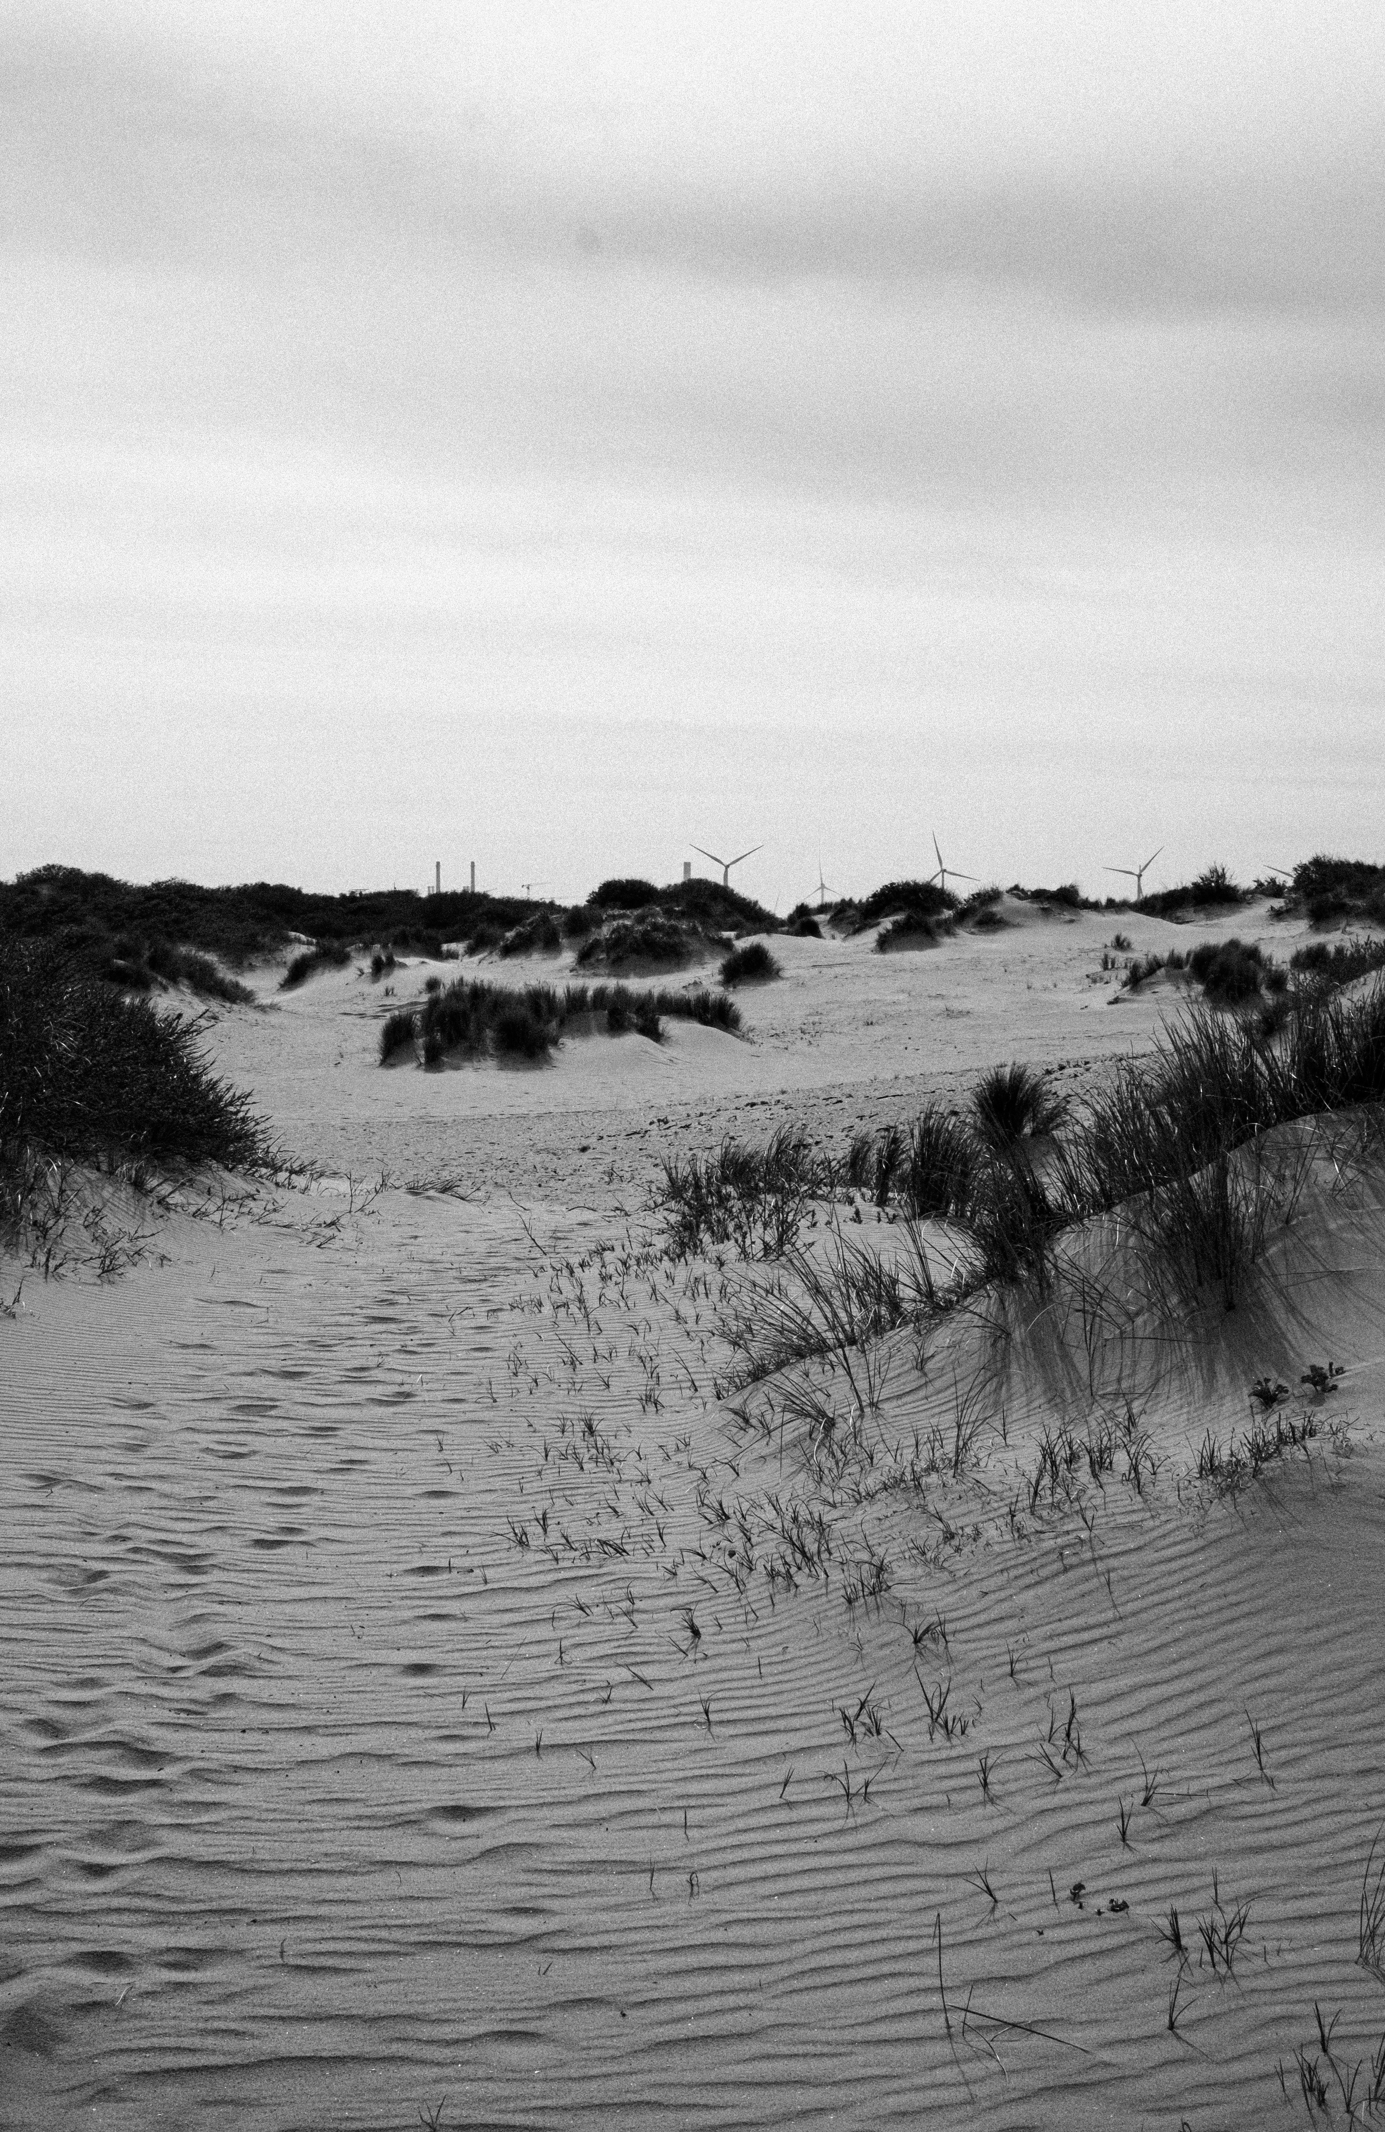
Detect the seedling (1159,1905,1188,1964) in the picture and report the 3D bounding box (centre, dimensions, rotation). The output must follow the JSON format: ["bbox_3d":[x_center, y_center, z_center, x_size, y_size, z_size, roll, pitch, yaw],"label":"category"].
[{"bbox_3d":[0.674,1.218,4.400,0.040,0.074,0.045,0,3,0],"label":"seedling"}]

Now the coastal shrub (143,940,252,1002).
[{"bbox_3d":[-8.672,-1.678,55.000,1.927,1.076,1.500,0,3,0],"label":"coastal shrub"}]

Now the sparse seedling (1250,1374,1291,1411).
[{"bbox_3d":[1.582,0.897,8.600,0.114,0.093,0.110,0,3,0],"label":"sparse seedling"}]

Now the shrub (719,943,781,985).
[{"bbox_3d":[1.208,-2.122,65.000,1.242,0.879,1.150,0,3,0],"label":"shrub"}]

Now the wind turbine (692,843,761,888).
[{"bbox_3d":[36.441,-183.800,3300.000,81.000,100.000,11.000,-1,3,-13],"label":"wind turbine"}]

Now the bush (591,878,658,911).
[{"bbox_3d":[-2.258,-5.739,105.000,2.285,1.059,2.000,0,3,0],"label":"bush"}]

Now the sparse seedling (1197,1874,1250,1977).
[{"bbox_3d":[0.737,1.191,4.350,0.074,0.120,0.080,0,3,0],"label":"sparse seedling"}]

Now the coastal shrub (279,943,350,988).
[{"bbox_3d":[-7.919,-2.084,66.000,1.472,0.951,1.200,0,3,0],"label":"coastal shrub"}]

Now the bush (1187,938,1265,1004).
[{"bbox_3d":[7.827,-1.404,46.000,1.148,0.947,1.100,0,3,0],"label":"bush"}]

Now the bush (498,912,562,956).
[{"bbox_3d":[-4.223,-3.438,82.000,1.654,1.151,1.500,0,3,0],"label":"bush"}]

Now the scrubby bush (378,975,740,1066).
[{"bbox_3d":[-1.741,-0.588,41.000,4.745,1.137,2.400,0,3,0],"label":"scrubby bush"}]

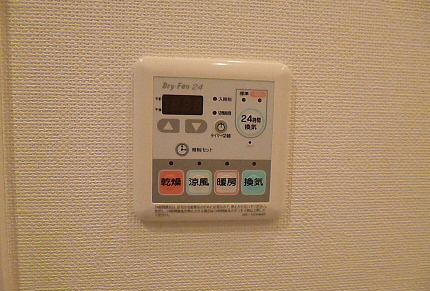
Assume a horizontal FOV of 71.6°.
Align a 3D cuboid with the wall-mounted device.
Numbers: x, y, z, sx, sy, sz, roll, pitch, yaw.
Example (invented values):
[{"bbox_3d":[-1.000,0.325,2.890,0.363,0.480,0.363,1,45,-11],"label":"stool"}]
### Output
[{"bbox_3d":[-0.001,-0.003,0.218,0.118,0.122,0.016,1,2,-5],"label":"wall-mounted device"}]

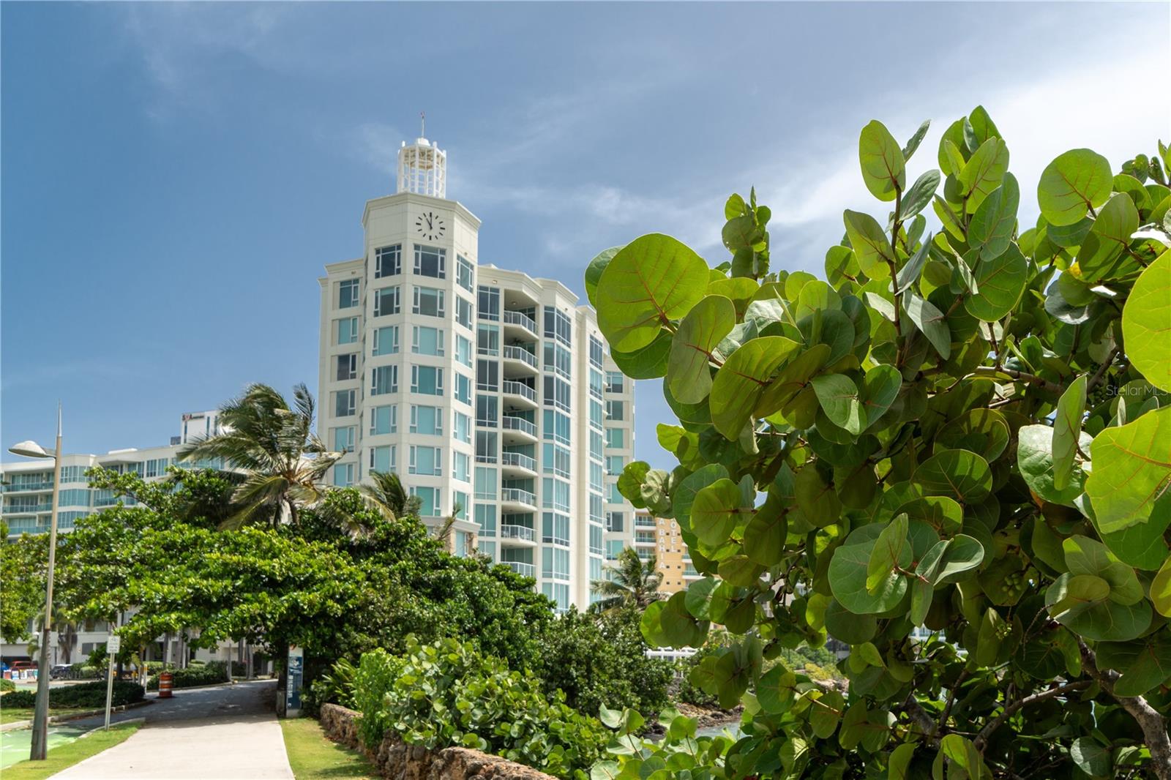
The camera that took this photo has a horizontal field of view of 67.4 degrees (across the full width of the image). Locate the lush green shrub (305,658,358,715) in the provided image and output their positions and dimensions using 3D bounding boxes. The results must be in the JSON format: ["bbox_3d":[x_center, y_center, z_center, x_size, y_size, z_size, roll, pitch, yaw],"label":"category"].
[{"bbox_3d":[-6.738,7.911,23.300,1.500,1.600,1.400,0,-9,0],"label":"lush green shrub"}]

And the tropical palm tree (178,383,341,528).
[{"bbox_3d":[-11.484,5.230,31.000,5.400,10.600,5.000,0,-9,0],"label":"tropical palm tree"}]

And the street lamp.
[{"bbox_3d":[-8.573,3.011,13.700,0.750,5.450,0.400,4,-10,-23],"label":"street lamp"}]

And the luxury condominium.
[{"bbox_3d":[-8.503,3.587,82.000,16.000,41.000,35.000,-4,-10,25],"label":"luxury condominium"}]

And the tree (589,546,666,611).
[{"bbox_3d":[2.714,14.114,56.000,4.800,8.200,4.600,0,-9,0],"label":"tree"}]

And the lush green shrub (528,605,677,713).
[{"bbox_3d":[0.525,10.120,32.500,5.400,4.200,4.400,0,-9,0],"label":"lush green shrub"}]

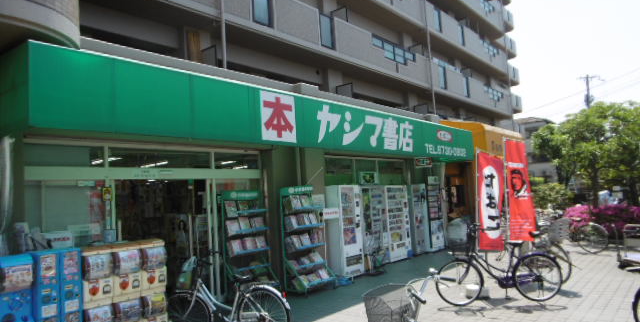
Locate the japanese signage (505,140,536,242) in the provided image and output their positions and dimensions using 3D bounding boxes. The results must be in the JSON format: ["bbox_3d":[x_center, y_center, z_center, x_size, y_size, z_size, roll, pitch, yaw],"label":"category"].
[{"bbox_3d":[3.327,0.480,7.400,0.550,1.720,0.100,-1,-5,-22],"label":"japanese signage"}]

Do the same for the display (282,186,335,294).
[{"bbox_3d":[-0.229,1.416,8.158,0.680,1.880,0.580,1,-7,-42],"label":"display"}]

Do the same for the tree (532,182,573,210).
[{"bbox_3d":[7.768,1.605,14.934,1.600,1.650,1.500,-6,-6,27],"label":"tree"}]

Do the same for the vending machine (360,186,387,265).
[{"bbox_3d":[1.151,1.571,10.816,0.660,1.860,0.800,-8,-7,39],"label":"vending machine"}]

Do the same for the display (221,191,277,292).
[{"bbox_3d":[-1.225,1.431,7.803,0.670,1.840,0.740,-7,-6,40],"label":"display"}]

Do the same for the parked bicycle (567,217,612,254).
[{"bbox_3d":[5.991,1.650,10.624,0.580,1.050,1.780,-2,-5,-23],"label":"parked bicycle"}]

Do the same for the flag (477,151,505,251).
[{"bbox_3d":[2.775,0.639,7.169,0.570,1.640,0.100,-1,-5,-25],"label":"flag"}]

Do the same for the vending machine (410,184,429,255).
[{"bbox_3d":[2.615,1.626,12.505,0.500,1.860,0.660,-8,-7,39],"label":"vending machine"}]

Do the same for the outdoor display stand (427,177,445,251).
[{"bbox_3d":[3.163,1.508,12.751,0.450,2.040,0.720,-7,-6,40],"label":"outdoor display stand"}]

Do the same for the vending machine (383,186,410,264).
[{"bbox_3d":[1.770,1.565,11.266,0.650,1.830,1.040,-7,-6,40],"label":"vending machine"}]

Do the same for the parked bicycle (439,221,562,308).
[{"bbox_3d":[2.461,1.458,6.142,1.780,1.100,0.580,-4,-5,8],"label":"parked bicycle"}]

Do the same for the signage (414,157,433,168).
[{"bbox_3d":[2.865,0.062,12.103,0.490,0.250,0.100,-7,-6,40],"label":"signage"}]

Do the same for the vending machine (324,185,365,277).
[{"bbox_3d":[0.459,1.499,9.539,0.600,1.870,0.720,-8,-7,39],"label":"vending machine"}]

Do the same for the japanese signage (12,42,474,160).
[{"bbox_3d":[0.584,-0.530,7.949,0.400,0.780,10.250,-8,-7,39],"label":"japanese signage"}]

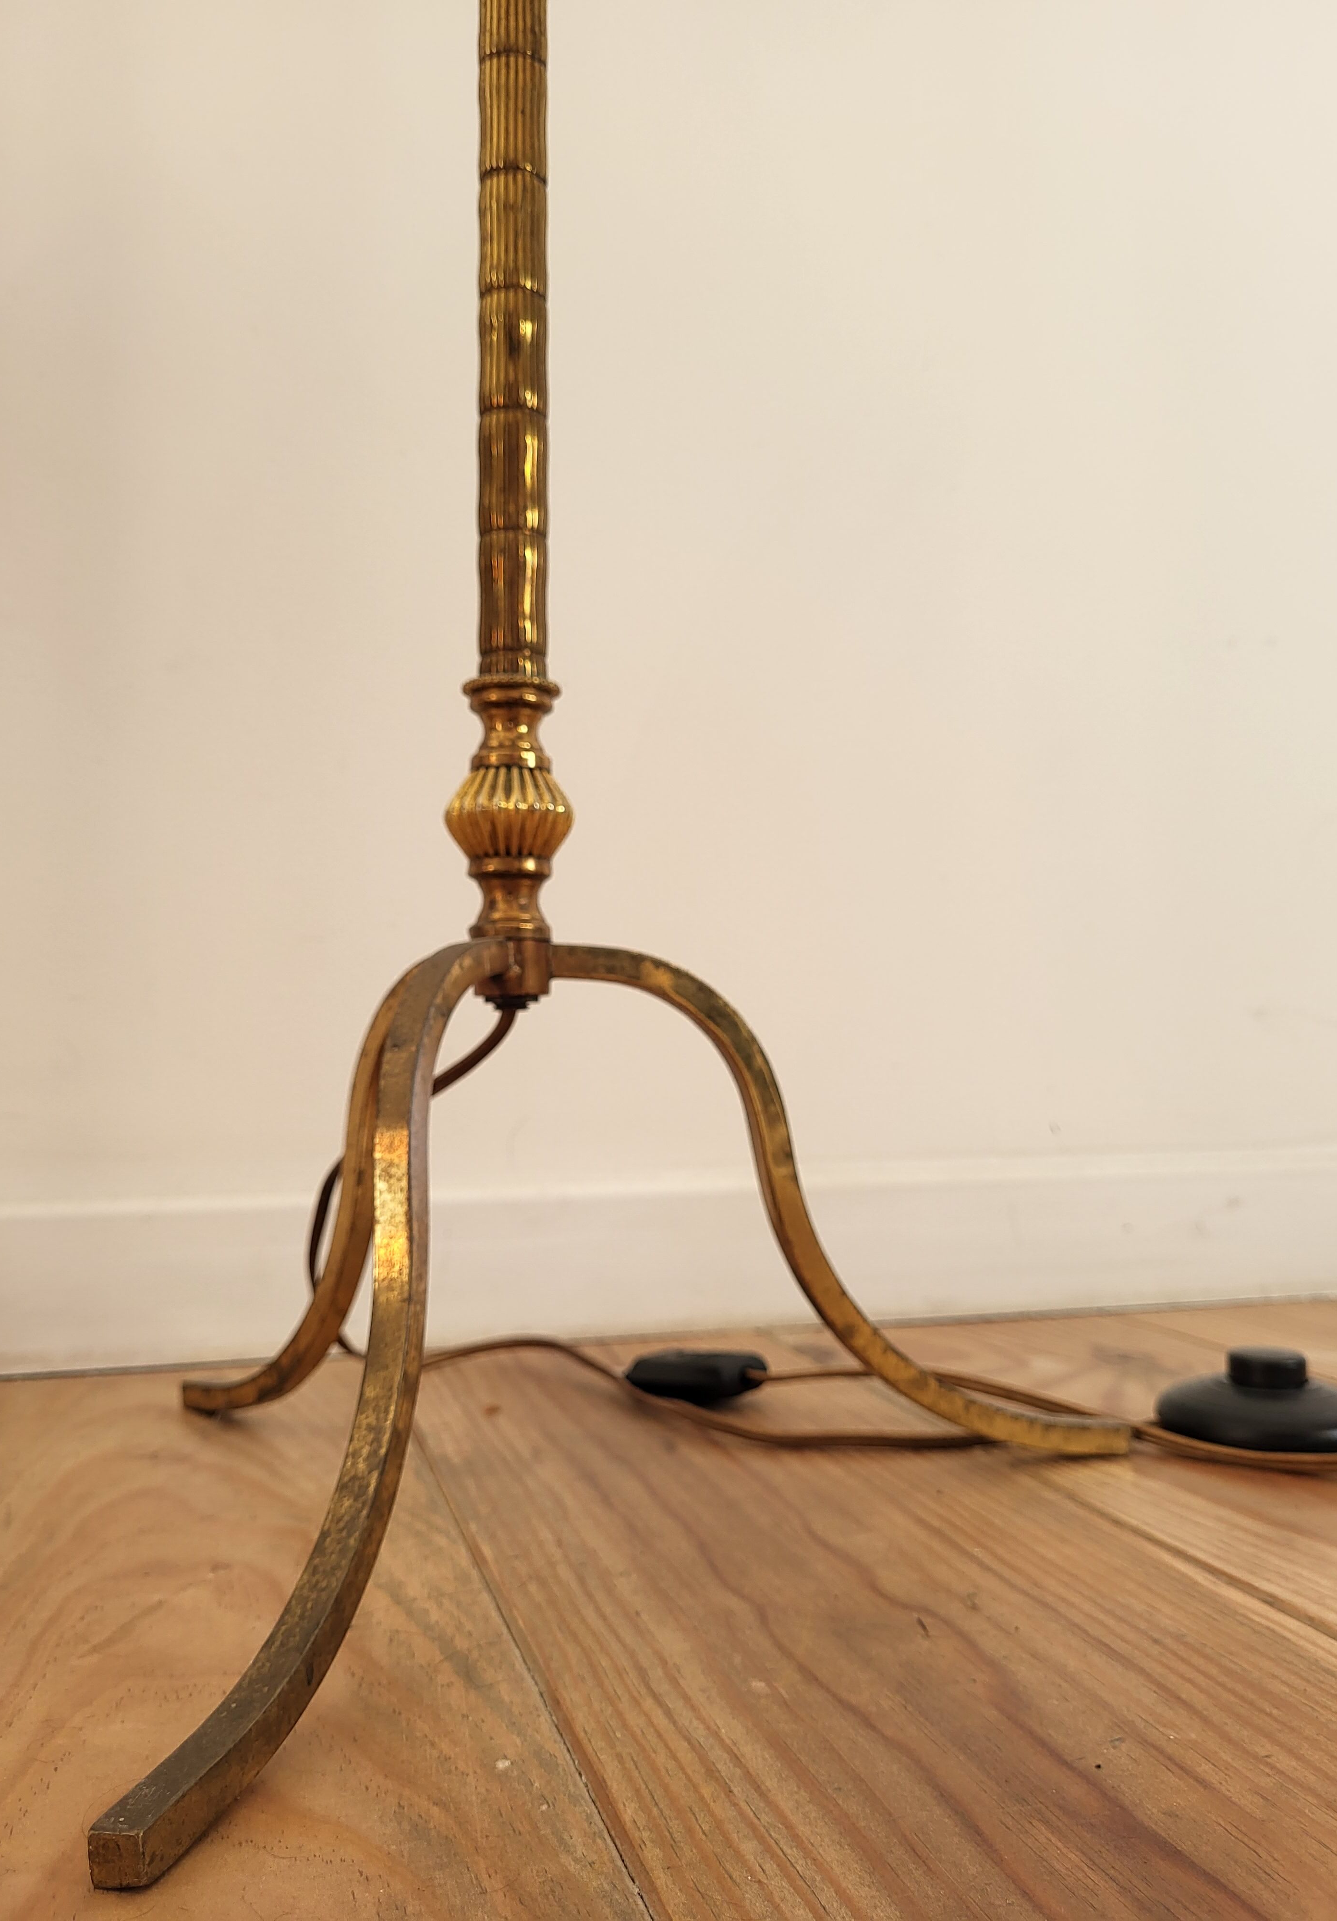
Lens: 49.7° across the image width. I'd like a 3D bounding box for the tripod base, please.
[{"bbox_3d":[-0.052,0.073,0.372,0.340,0.162,0.296,-2,-4,14],"label":"tripod base"}]

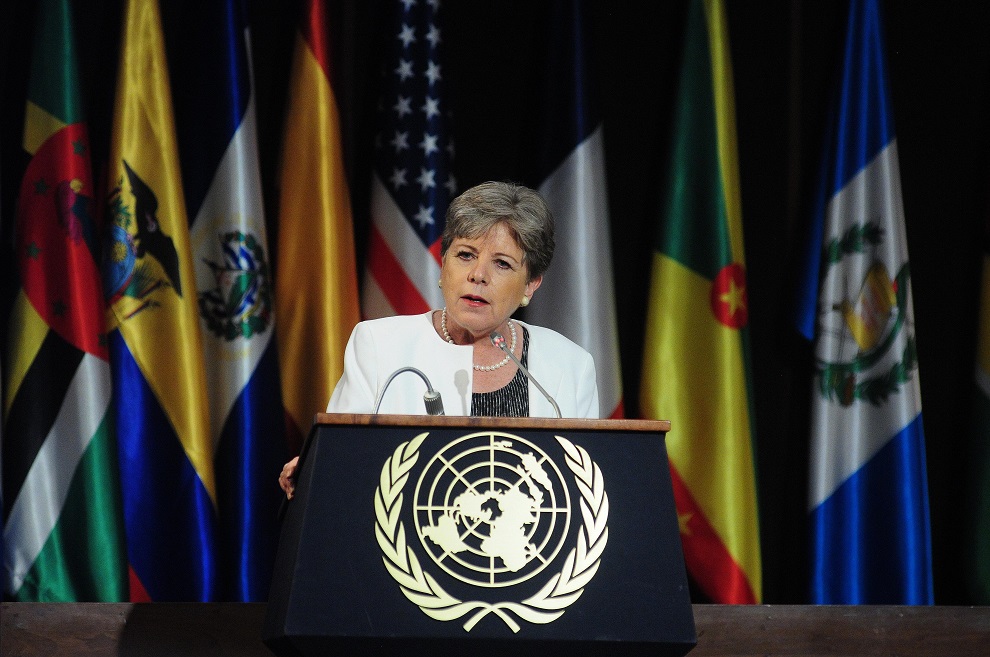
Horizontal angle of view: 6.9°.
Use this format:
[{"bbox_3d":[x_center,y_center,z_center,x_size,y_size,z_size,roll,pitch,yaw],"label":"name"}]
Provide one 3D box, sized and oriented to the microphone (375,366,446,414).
[{"bbox_3d":[-0.130,0.105,12.550,0.035,0.090,0.145,-3,-5,38],"label":"microphone"}]

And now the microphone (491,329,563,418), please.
[{"bbox_3d":[0.046,0.079,12.550,0.035,0.160,0.160,3,-5,-34],"label":"microphone"}]

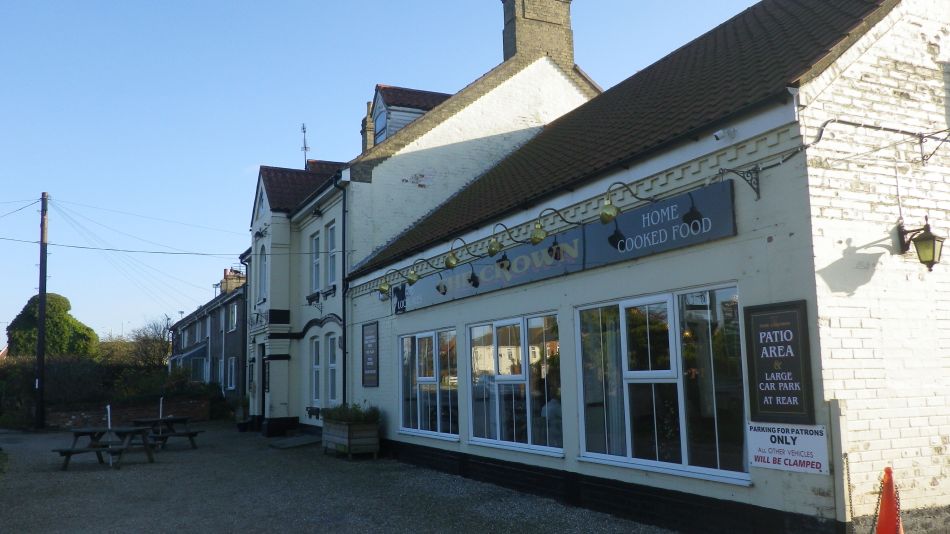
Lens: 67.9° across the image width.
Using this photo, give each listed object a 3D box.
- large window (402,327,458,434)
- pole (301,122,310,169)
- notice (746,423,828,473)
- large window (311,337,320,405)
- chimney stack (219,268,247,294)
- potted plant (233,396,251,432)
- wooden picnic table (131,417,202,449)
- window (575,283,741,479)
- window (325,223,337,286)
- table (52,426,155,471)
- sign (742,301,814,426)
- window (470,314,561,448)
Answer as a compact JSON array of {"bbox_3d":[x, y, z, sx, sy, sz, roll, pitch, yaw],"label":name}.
[{"bbox_3d":[-0.776,1.937,11.861,0.100,1.727,2.343,3,-10,-28],"label":"large window"},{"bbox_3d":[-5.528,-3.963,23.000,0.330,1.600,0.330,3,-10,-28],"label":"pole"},{"bbox_3d":[2.370,1.373,5.382,0.020,0.342,0.670,3,-10,-28],"label":"notice"},{"bbox_3d":[-3.725,2.431,16.607,0.140,1.540,0.860,3,-10,-28],"label":"large window"},{"bbox_3d":[-13.983,0.872,41.000,1.200,1.600,1.400,3,-10,-28],"label":"chimney stack"},{"bbox_3d":[-7.252,4.583,21.950,0.500,1.100,0.550,3,-10,-28],"label":"potted plant"},{"bbox_3d":[-7.491,4.031,16.887,1.457,0.714,1.525,-6,-10,30],"label":"wooden picnic table"},{"bbox_3d":[1.786,1.133,7.126,0.100,1.732,2.391,3,-10,-28],"label":"window"},{"bbox_3d":[-3.224,-0.251,15.973,0.140,1.520,0.840,3,-10,-28],"label":"window"},{"bbox_3d":[-7.269,3.619,14.083,1.602,0.714,1.426,-2,-8,3],"label":"table"},{"bbox_3d":[2.349,0.746,5.471,0.040,0.915,0.565,3,-10,-28],"label":"sign"},{"bbox_3d":[0.498,1.540,9.506,0.100,1.739,2.410,3,-10,-28],"label":"window"}]

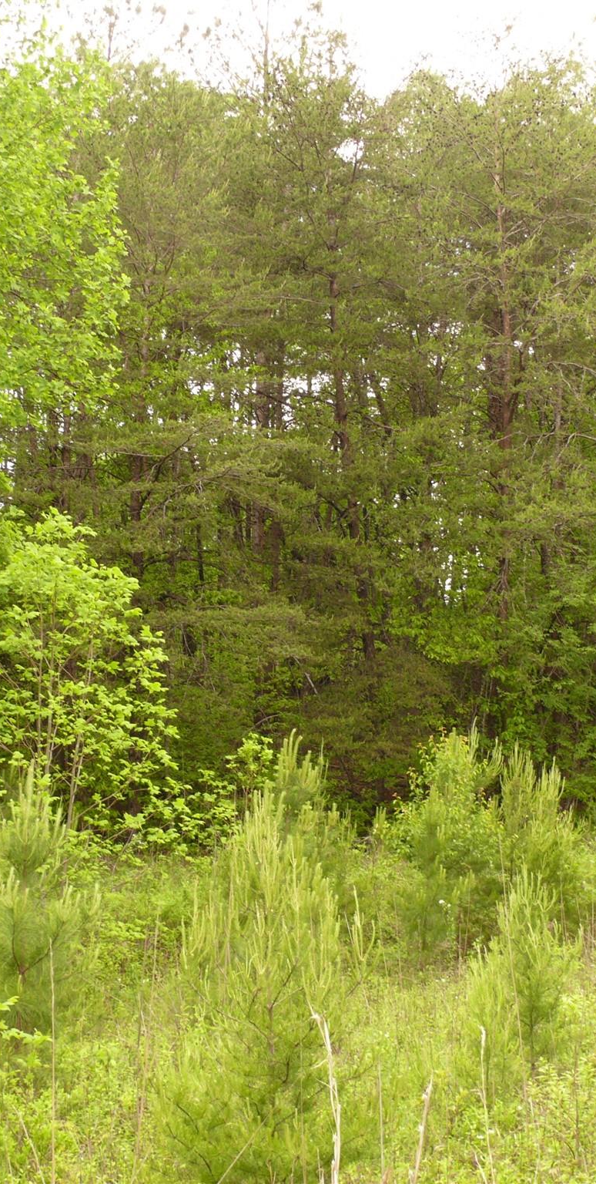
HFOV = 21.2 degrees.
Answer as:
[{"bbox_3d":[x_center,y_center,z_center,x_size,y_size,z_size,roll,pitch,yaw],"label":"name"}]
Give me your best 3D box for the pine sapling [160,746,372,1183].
[{"bbox_3d":[-0.104,1.095,4.700,0.600,1.320,0.600,0,-3,0],"label":"pine sapling"}]

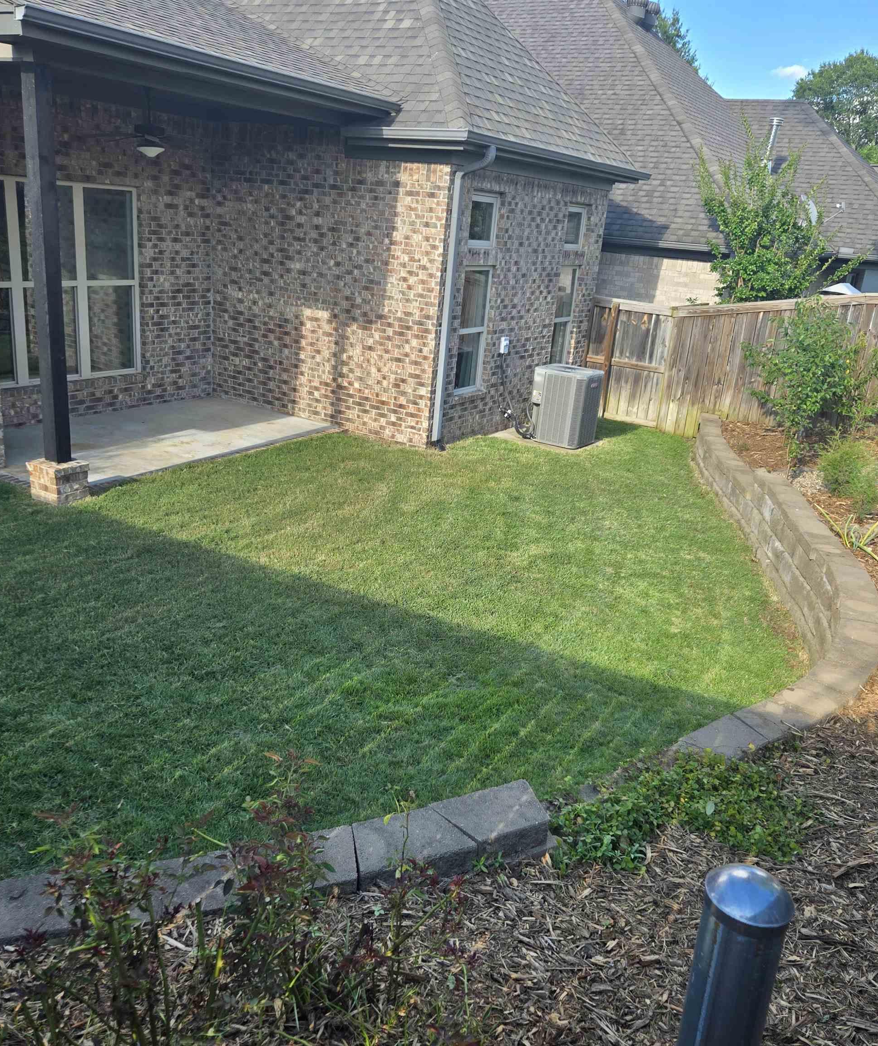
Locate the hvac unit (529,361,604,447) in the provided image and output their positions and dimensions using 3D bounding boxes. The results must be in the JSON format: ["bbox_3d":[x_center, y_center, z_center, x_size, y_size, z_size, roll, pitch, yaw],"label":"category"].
[{"bbox_3d":[1.683,-1.527,12.122,0.680,0.930,0.690,16,21,28],"label":"hvac unit"}]

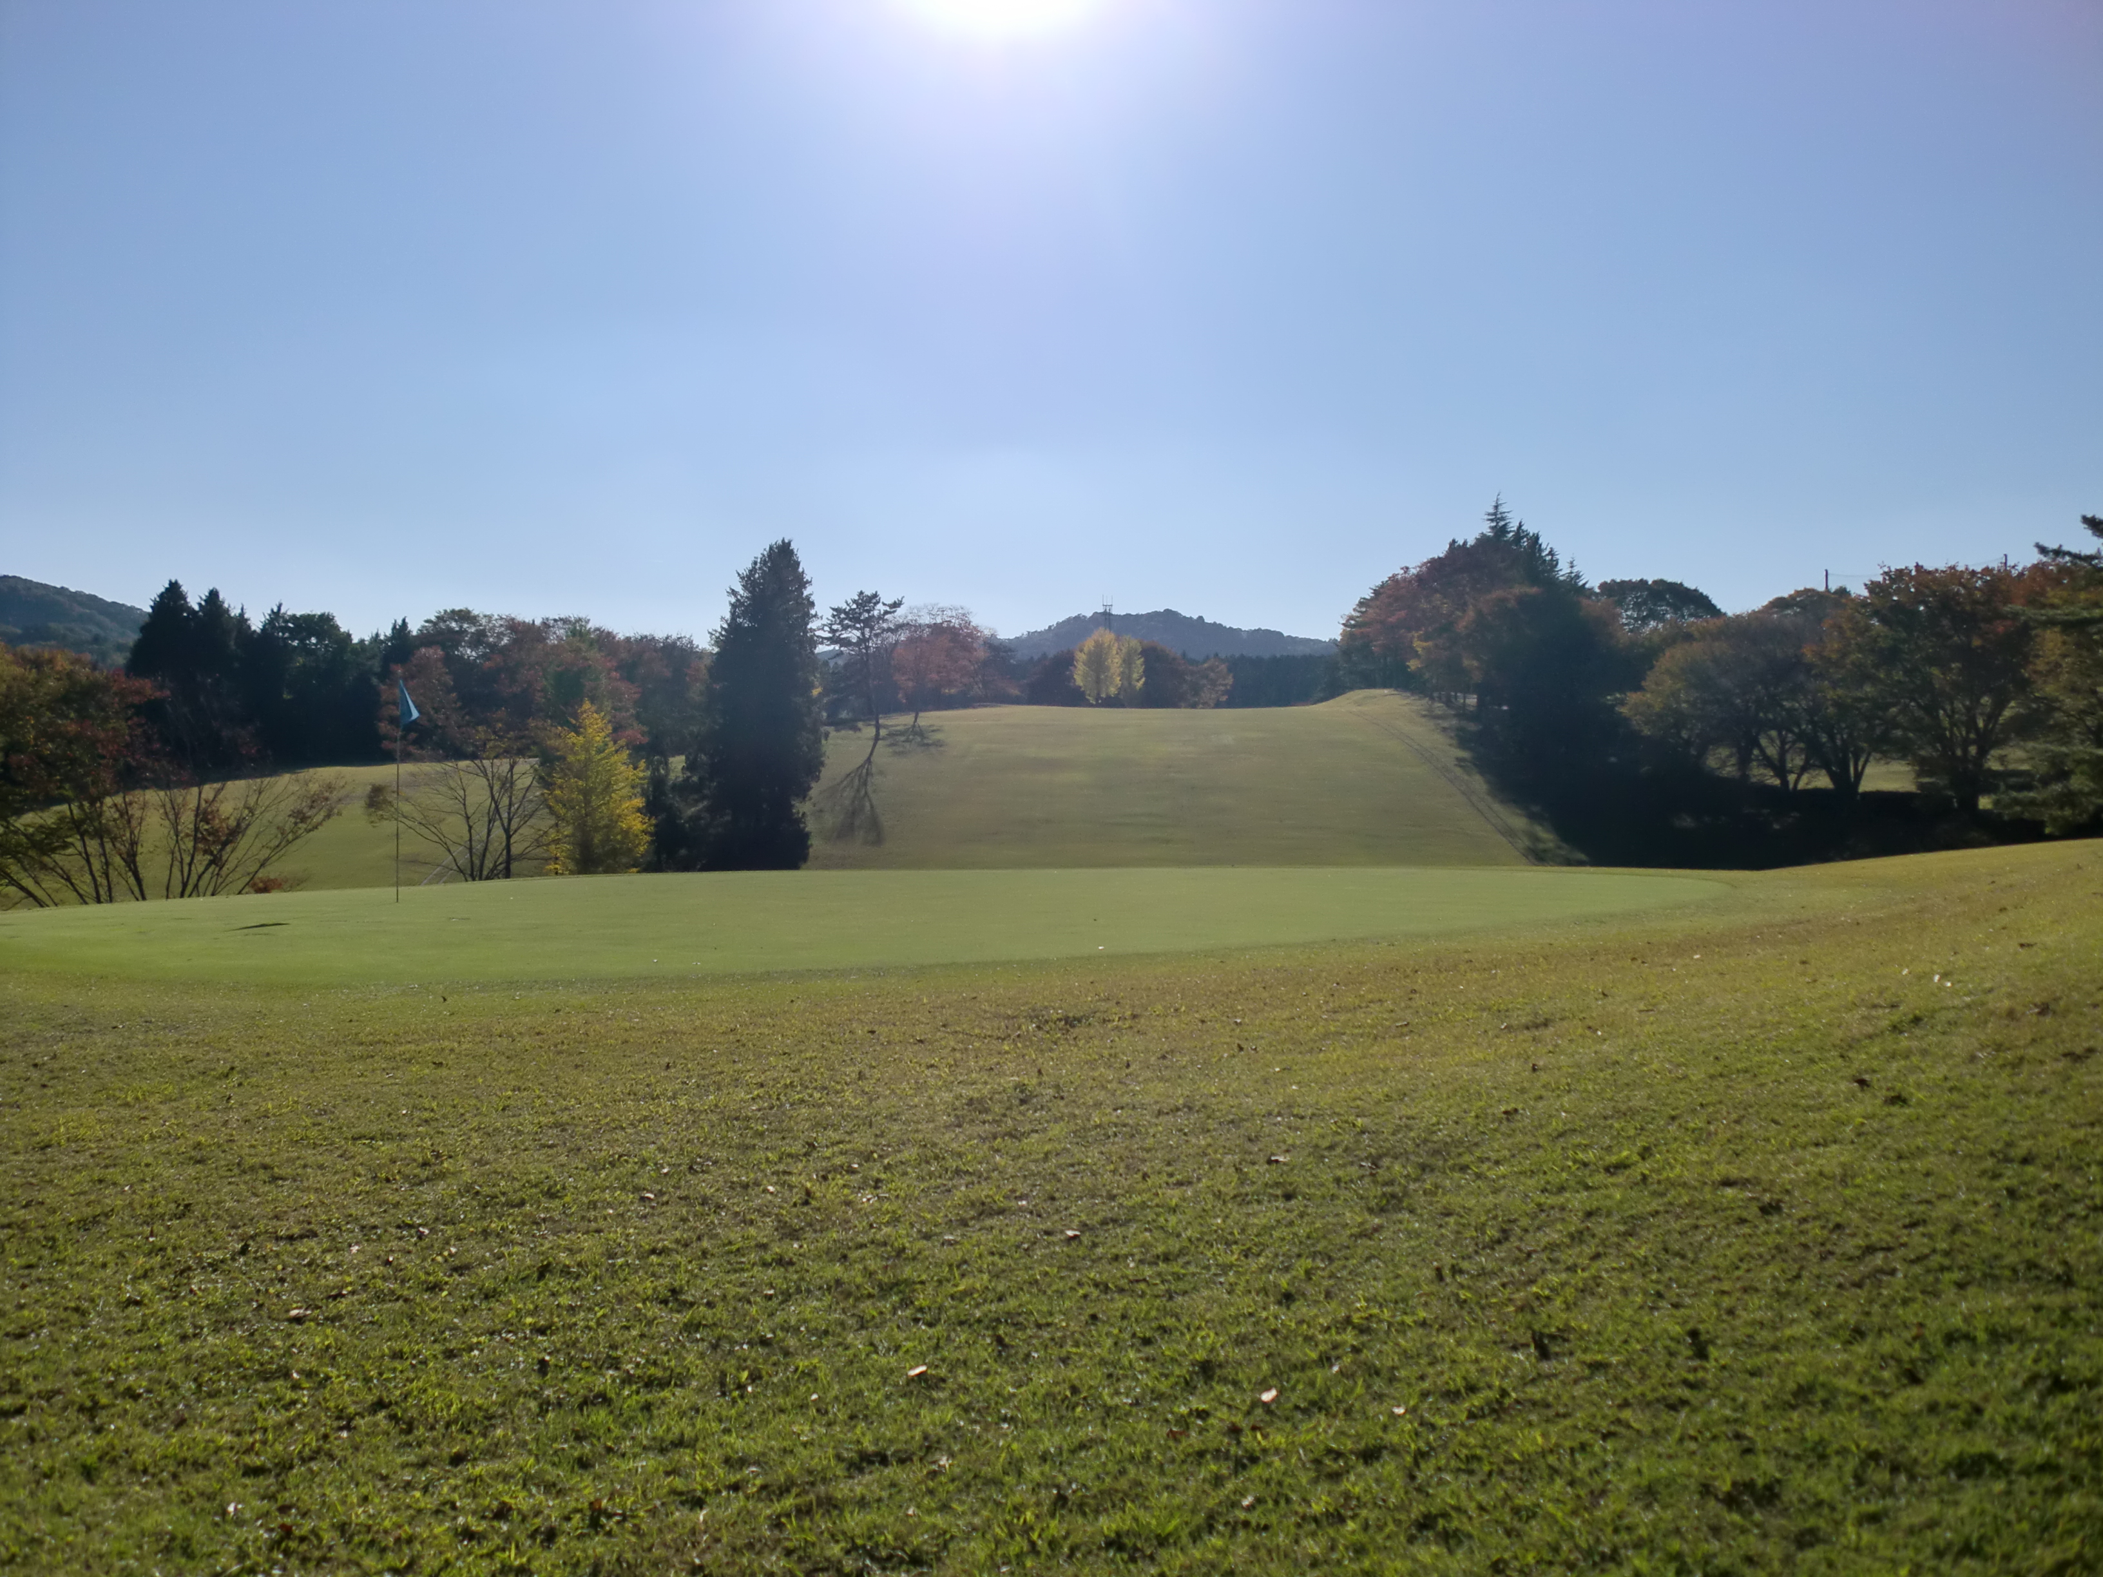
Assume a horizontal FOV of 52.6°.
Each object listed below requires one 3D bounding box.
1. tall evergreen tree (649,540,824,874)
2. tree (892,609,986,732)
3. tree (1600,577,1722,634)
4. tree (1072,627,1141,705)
[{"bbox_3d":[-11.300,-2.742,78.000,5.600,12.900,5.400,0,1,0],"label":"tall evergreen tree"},{"bbox_3d":[-10.088,-11.052,192.000,8.500,10.400,8.000,0,1,0],"label":"tree"},{"bbox_3d":[39.862,-9.357,140.000,8.800,9.000,8.500,0,1,0],"label":"tree"},{"bbox_3d":[5.464,-11.813,208.000,6.900,7.800,6.300,0,1,0],"label":"tree"}]

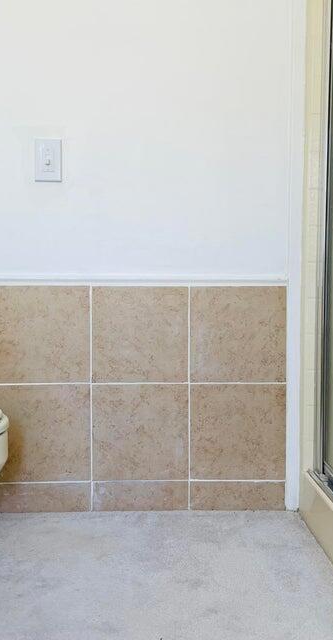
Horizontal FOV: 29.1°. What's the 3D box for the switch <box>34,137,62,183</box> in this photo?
[{"bbox_3d":[-0.352,-0.475,1.905,0.077,0.124,0.013,0,4,-3],"label":"switch"}]

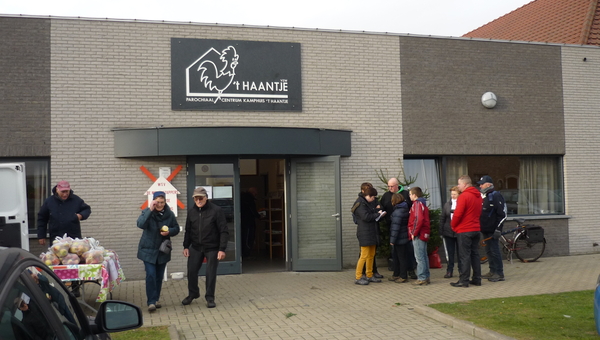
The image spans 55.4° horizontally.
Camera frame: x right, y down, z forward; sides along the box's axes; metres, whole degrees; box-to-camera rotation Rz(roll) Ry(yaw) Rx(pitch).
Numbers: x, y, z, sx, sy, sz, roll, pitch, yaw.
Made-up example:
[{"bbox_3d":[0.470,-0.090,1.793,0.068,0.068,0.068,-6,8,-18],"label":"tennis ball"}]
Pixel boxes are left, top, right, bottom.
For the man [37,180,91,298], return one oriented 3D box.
[{"bbox_3d":[-3.633,1.077,8.786,0.780,1.740,0.420,0,-3,-16],"label":"man"}]

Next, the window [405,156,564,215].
[{"bbox_3d":[4.000,0.364,12.339,3.810,1.360,0.120,-1,-3,-13],"label":"window"}]

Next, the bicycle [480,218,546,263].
[{"bbox_3d":[4.290,1.425,11.852,1.720,0.970,0.500,-1,-3,-13],"label":"bicycle"}]

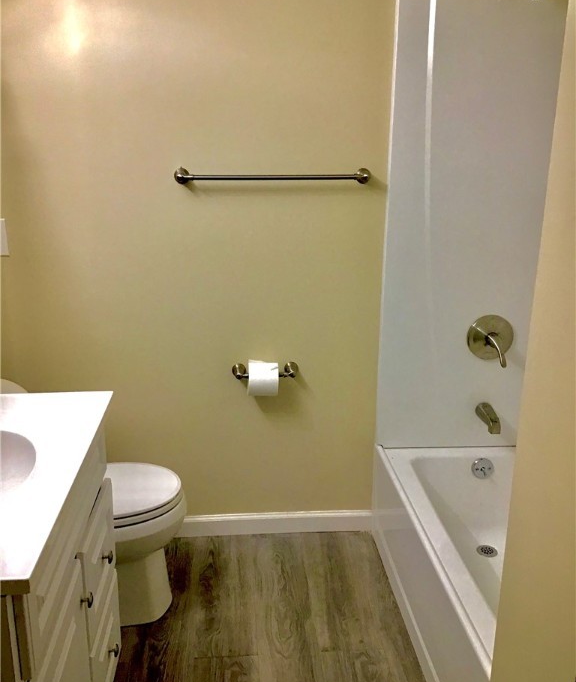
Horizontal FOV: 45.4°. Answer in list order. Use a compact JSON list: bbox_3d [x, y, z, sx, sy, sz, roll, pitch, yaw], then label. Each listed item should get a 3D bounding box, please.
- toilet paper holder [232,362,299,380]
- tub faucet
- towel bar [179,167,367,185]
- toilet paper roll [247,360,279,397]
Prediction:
[{"bbox_3d":[-0.077,0.117,2.449,0.240,0.050,0.075,-1,17,-5],"label":"toilet paper holder"},{"bbox_3d":[0.745,0.284,2.539,0.059,0.067,0.138,-1,17,-5],"label":"tub faucet"},{"bbox_3d":[-0.045,-0.539,2.257,0.656,0.052,0.075,-1,17,-5],"label":"towel bar"},{"bbox_3d":[-0.087,0.134,2.429,0.104,0.116,0.116,-1,17,-5],"label":"toilet paper roll"}]

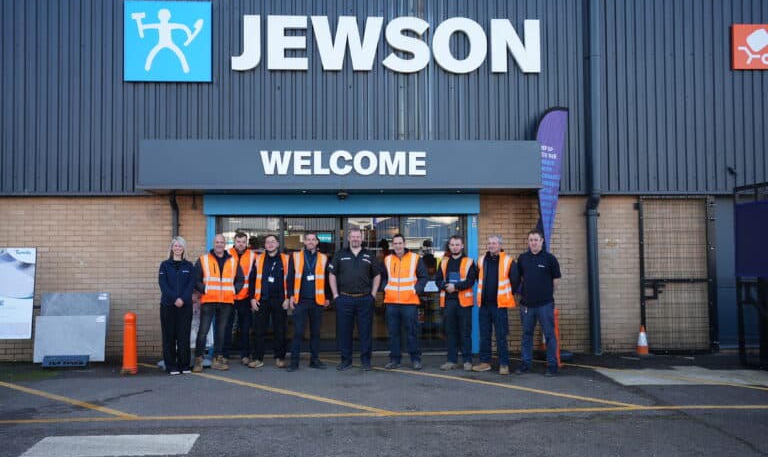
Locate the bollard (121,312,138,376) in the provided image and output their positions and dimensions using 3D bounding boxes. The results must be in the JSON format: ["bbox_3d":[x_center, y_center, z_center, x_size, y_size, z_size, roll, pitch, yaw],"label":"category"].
[{"bbox_3d":[-3.185,1.432,9.373,0.180,0.770,0.180,0,-2,-4],"label":"bollard"}]

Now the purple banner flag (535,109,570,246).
[{"bbox_3d":[2.390,0.049,10.620,0.500,3.530,0.120,0,-2,-1],"label":"purple banner flag"}]

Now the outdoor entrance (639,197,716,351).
[{"bbox_3d":[4.303,0.664,10.990,1.120,2.290,0.100,0,-2,-4],"label":"outdoor entrance"}]

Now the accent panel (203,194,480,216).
[{"bbox_3d":[-0.586,-0.333,10.745,3.940,0.300,0.120,0,-2,-4],"label":"accent panel"}]

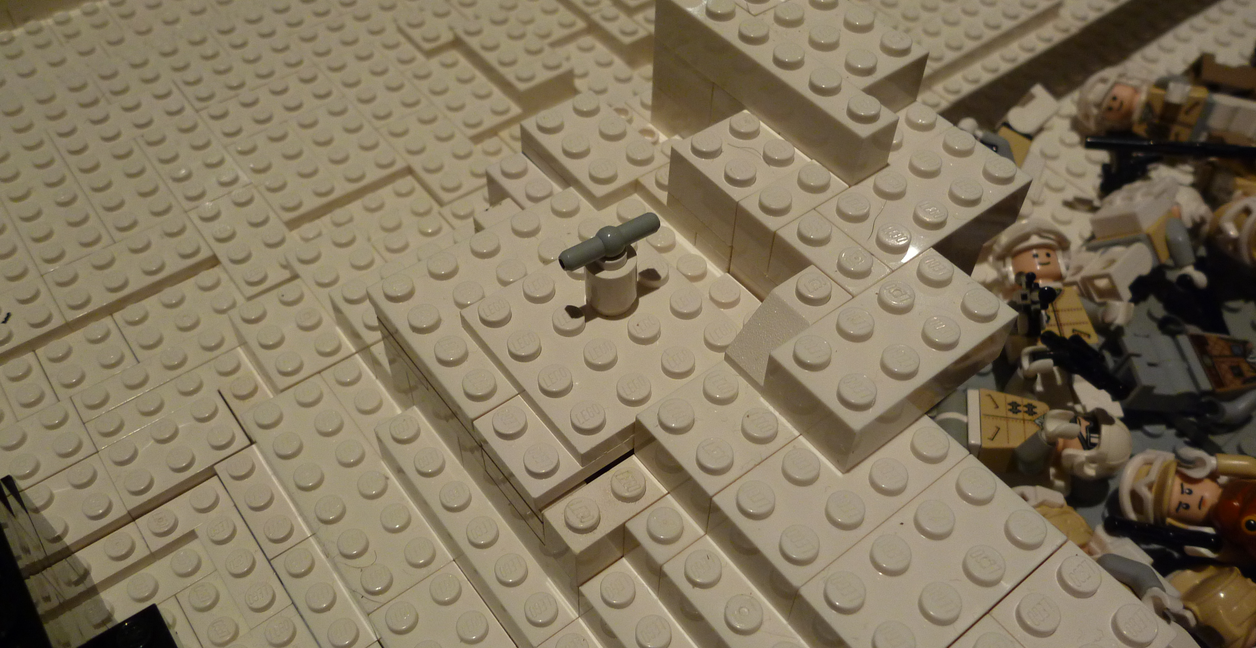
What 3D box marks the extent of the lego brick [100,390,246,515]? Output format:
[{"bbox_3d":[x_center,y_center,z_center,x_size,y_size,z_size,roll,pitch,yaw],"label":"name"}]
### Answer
[{"bbox_3d":[-0.085,0.024,0.191,0.024,0.005,0.016,-31,57,-24],"label":"lego brick"}]

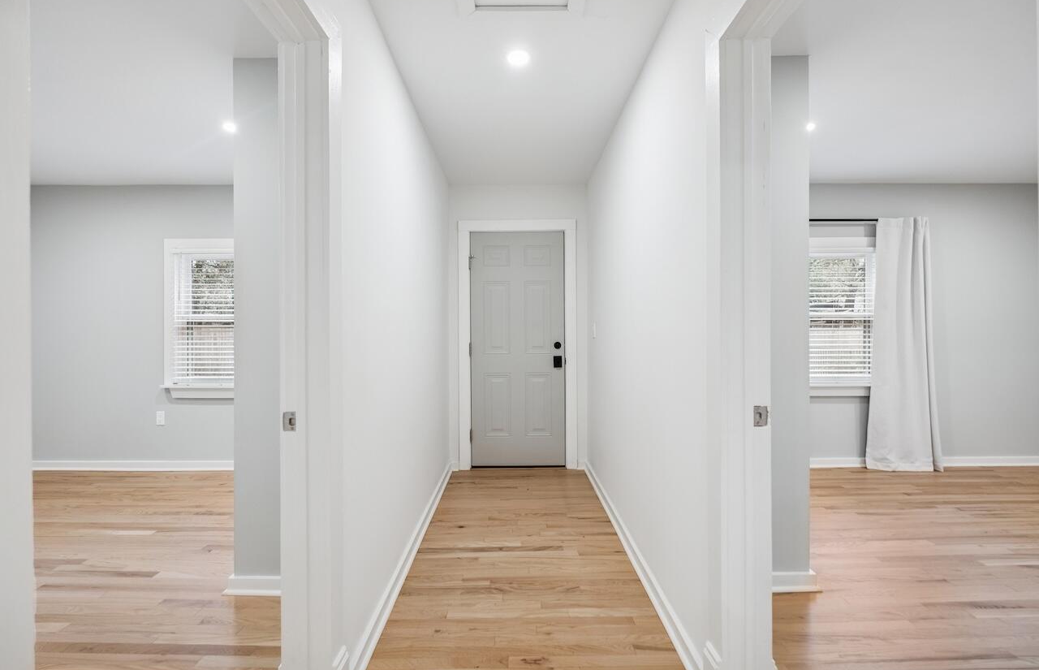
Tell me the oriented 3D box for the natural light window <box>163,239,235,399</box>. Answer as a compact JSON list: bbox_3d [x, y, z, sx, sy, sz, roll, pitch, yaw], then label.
[{"bbox_3d":[-2.565,-0.139,3.730,1.010,1.365,0.130,0,0,0],"label":"natural light window"}]

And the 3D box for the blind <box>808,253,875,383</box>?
[{"bbox_3d":[2.770,-0.167,3.770,0.830,1.170,0.060,0,0,0],"label":"blind"}]

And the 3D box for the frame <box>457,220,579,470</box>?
[{"bbox_3d":[-0.017,0.087,3.745,1.018,2.150,0.120,0,0,0],"label":"frame"}]

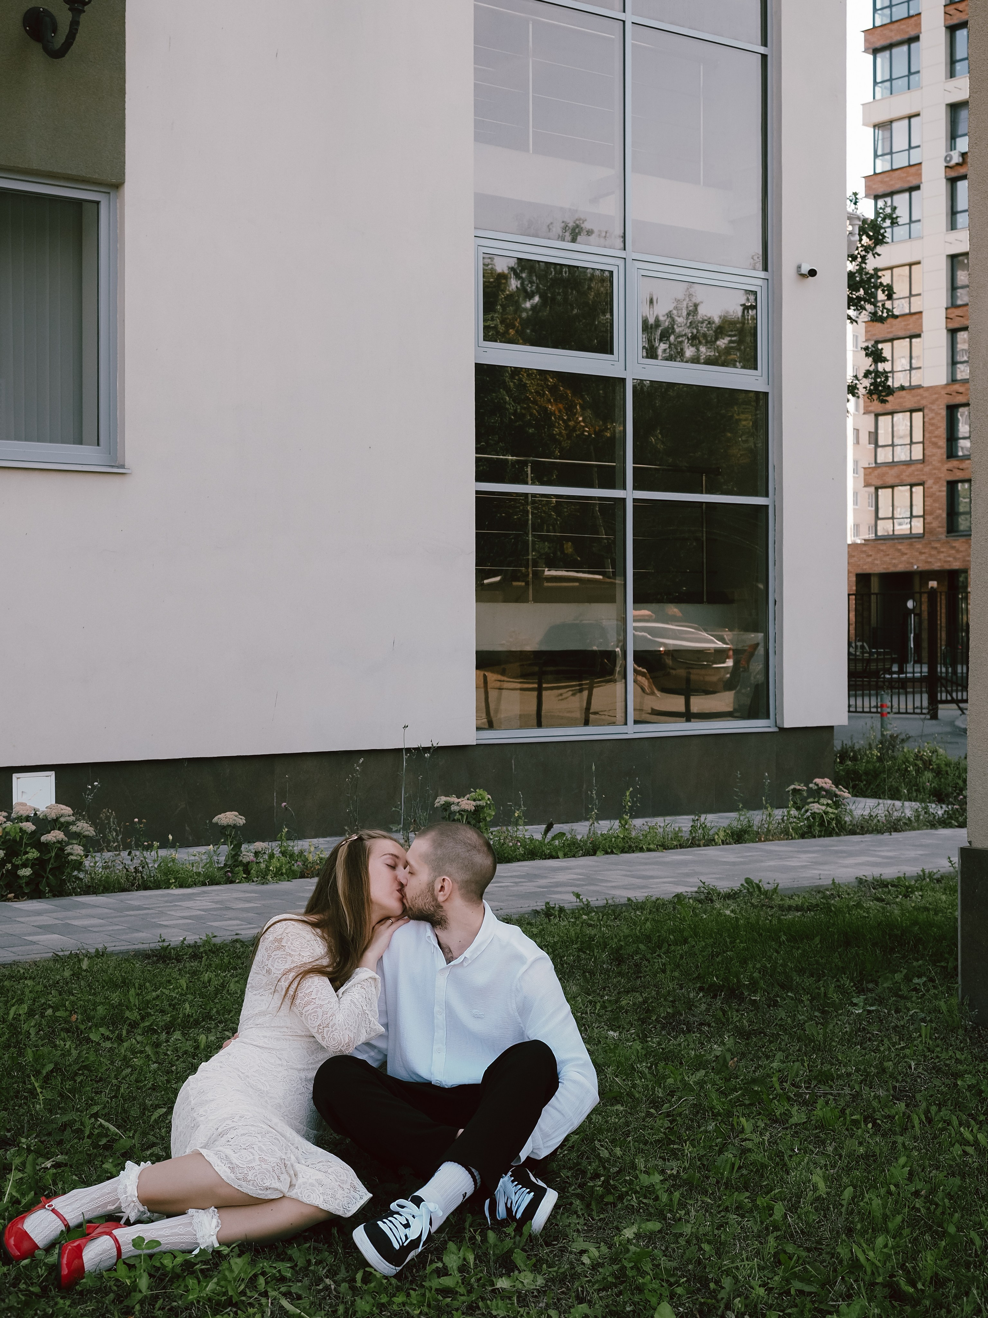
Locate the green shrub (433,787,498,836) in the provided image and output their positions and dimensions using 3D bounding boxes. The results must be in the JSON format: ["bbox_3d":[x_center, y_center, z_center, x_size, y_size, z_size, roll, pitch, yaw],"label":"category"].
[{"bbox_3d":[-0.170,0.975,10.500,0.360,0.390,0.340,0,1,0],"label":"green shrub"}]

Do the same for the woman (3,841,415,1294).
[{"bbox_3d":[-0.645,0.825,3.880,0.840,0.840,0.620,-1,1,-40],"label":"woman"}]

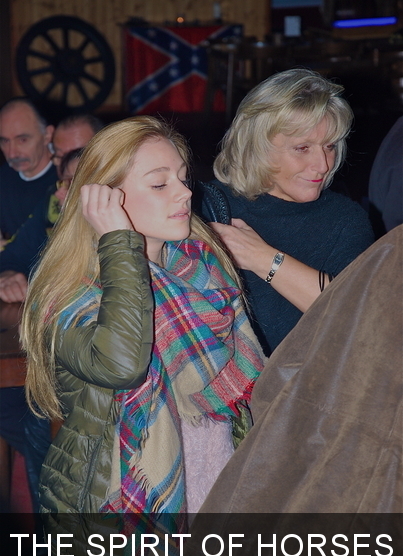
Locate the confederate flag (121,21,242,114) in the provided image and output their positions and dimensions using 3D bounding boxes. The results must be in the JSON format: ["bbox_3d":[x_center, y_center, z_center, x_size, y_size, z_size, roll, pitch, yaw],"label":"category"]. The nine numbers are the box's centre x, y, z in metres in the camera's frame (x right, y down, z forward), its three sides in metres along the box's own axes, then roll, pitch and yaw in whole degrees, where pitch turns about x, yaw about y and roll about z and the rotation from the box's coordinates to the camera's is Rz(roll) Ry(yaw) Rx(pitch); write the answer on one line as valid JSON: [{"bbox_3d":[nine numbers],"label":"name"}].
[{"bbox_3d":[-0.145,-1.777,18.100,1.010,0.750,0.050,-2,10,-12],"label":"confederate flag"}]

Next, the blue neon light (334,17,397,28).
[{"bbox_3d":[1.404,-2.192,18.200,0.610,0.055,0.055,-9,13,-32],"label":"blue neon light"}]

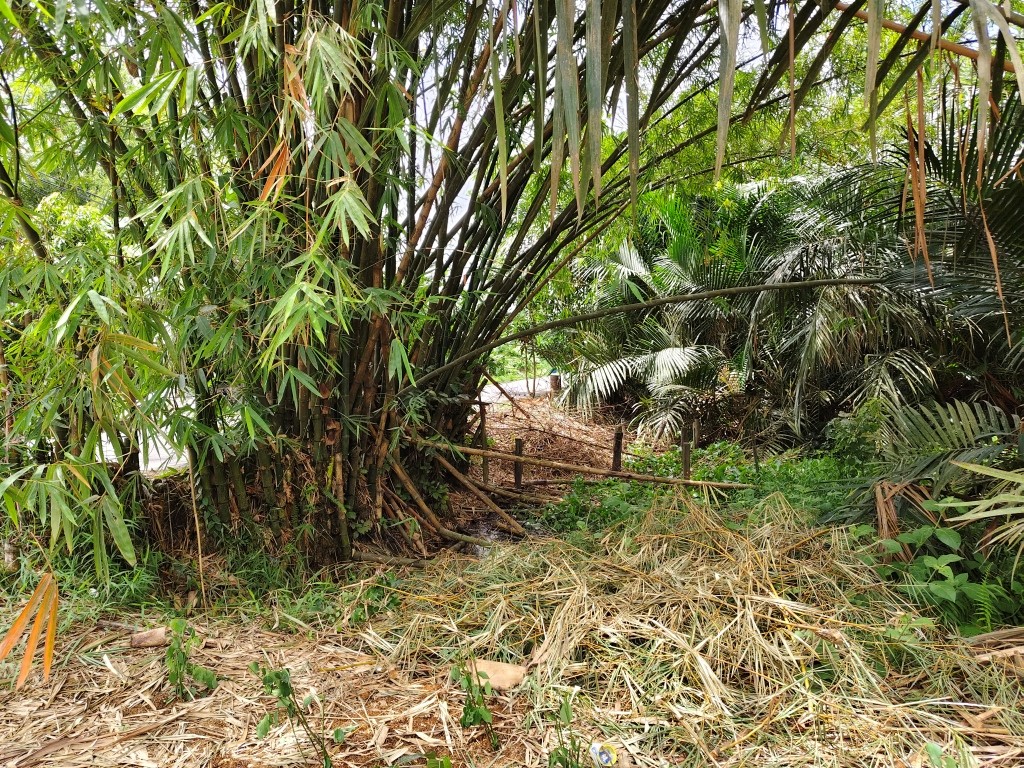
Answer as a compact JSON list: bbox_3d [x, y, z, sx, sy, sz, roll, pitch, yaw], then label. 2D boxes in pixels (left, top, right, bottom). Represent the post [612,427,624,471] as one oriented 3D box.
[{"bbox_3d":[1.299,0.799,8.300,0.115,0.550,0.115,3,3,0],"label":"post"}]

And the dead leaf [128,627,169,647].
[{"bbox_3d":[-1.816,1.267,3.400,0.200,0.060,0.110,-1,3,-16],"label":"dead leaf"}]

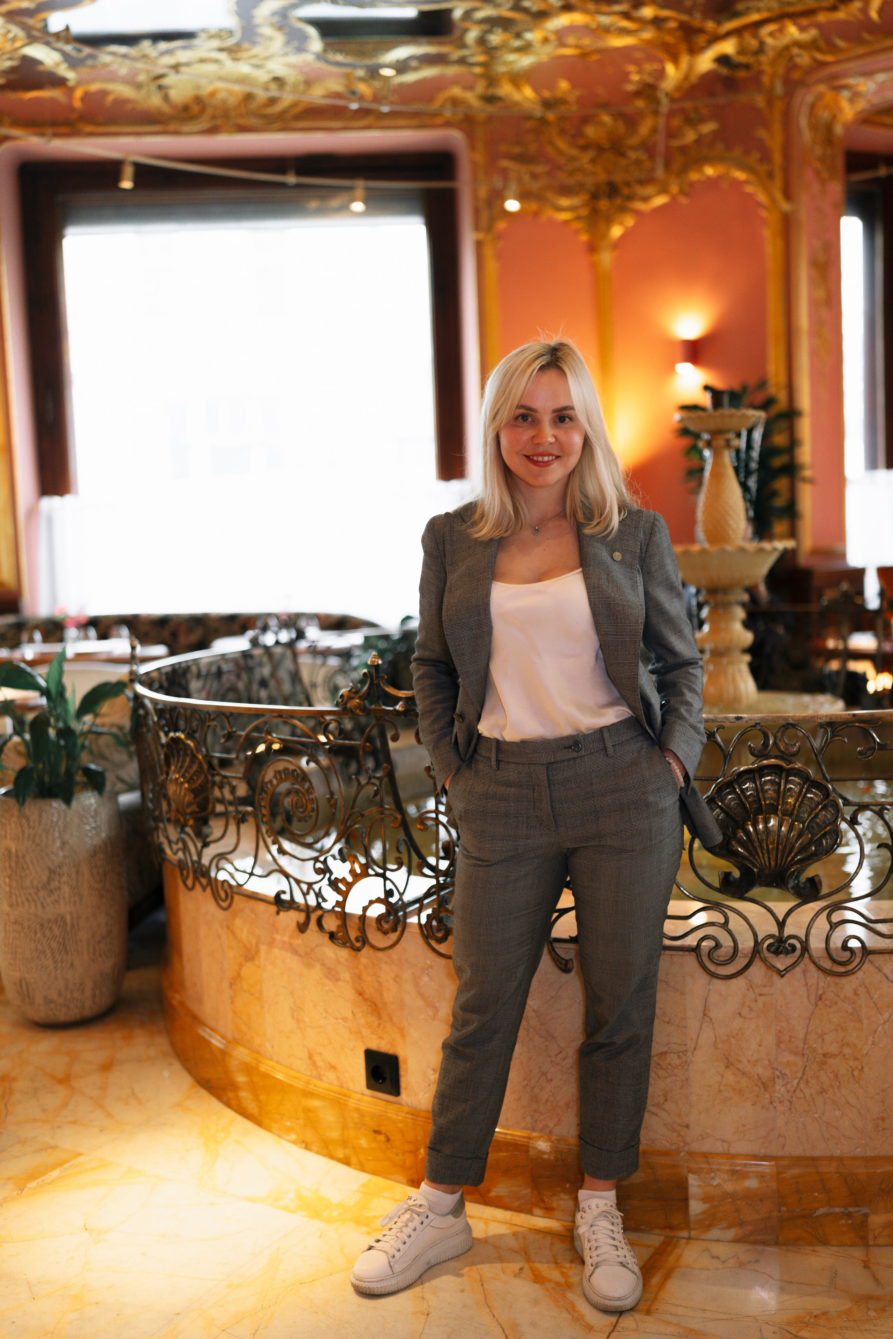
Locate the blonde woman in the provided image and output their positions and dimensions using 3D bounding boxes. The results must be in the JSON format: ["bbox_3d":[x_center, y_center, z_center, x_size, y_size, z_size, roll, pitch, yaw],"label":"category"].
[{"bbox_3d":[0.142,0.247,2.251,0.630,1.600,0.340,-1,4,12],"label":"blonde woman"}]

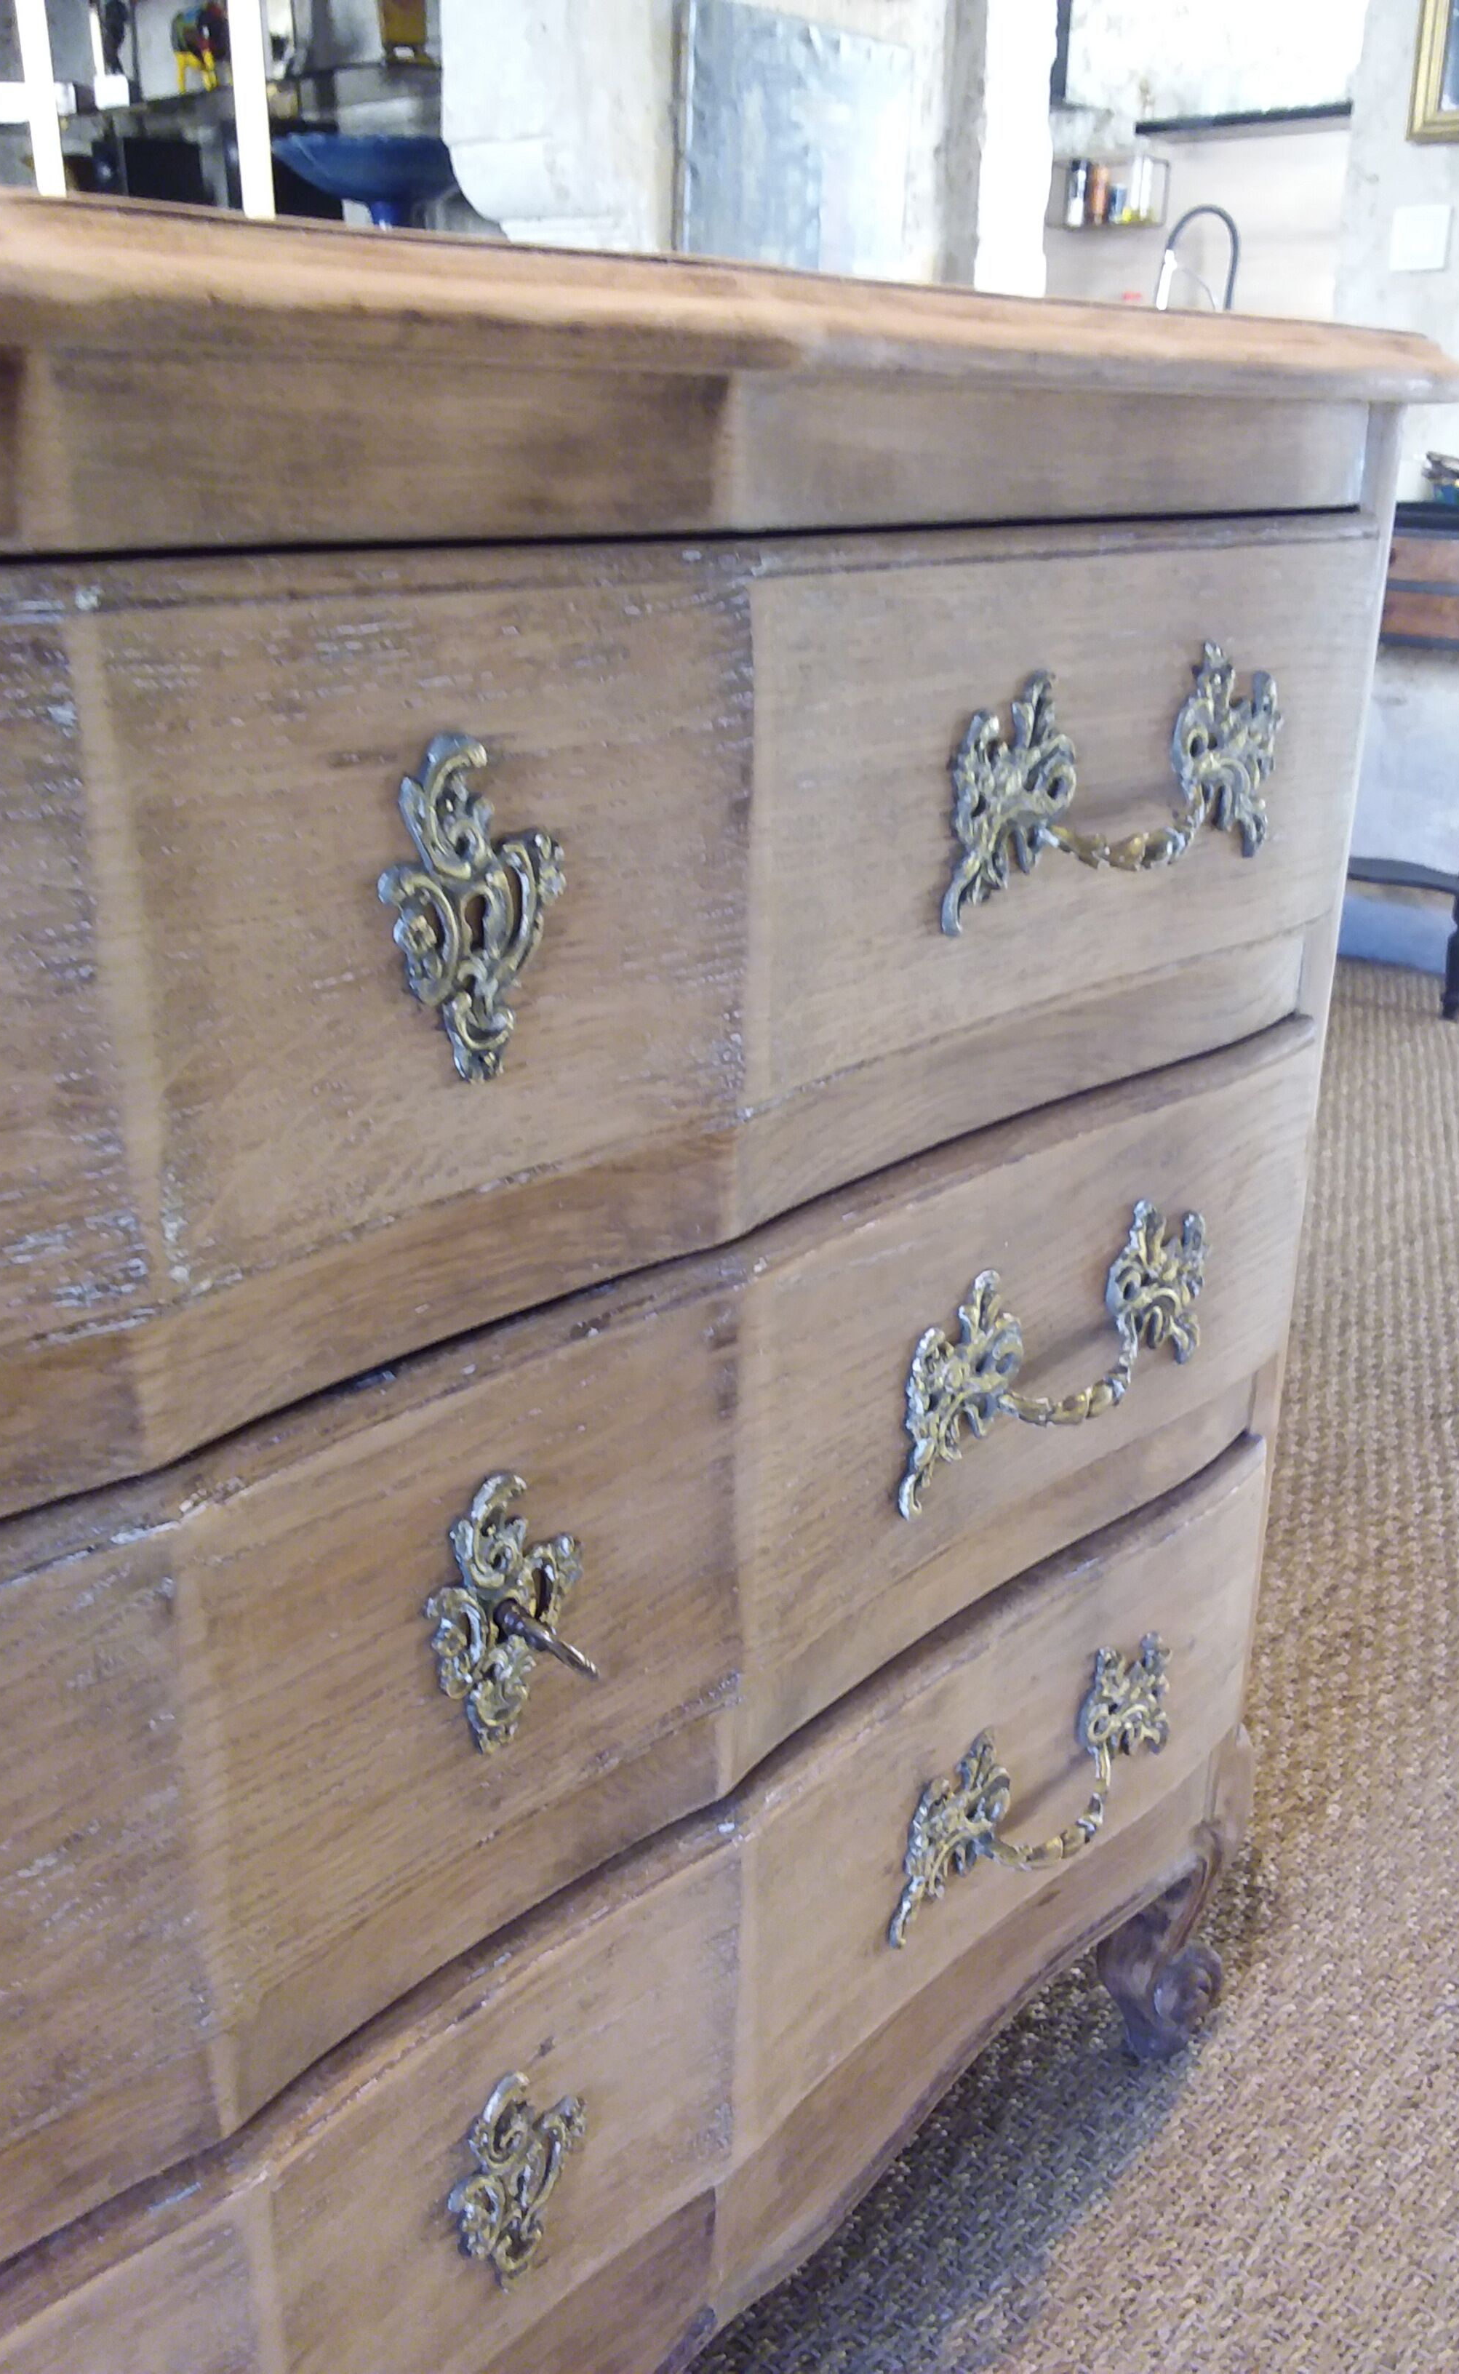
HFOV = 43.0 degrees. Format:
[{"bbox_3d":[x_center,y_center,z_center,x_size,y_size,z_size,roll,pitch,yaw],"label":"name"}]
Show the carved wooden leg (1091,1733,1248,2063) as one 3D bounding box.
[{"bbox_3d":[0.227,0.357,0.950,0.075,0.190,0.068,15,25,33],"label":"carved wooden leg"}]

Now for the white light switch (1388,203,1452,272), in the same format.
[{"bbox_3d":[1.015,-1.395,2.720,0.083,0.083,0.012,17,27,38],"label":"white light switch"}]

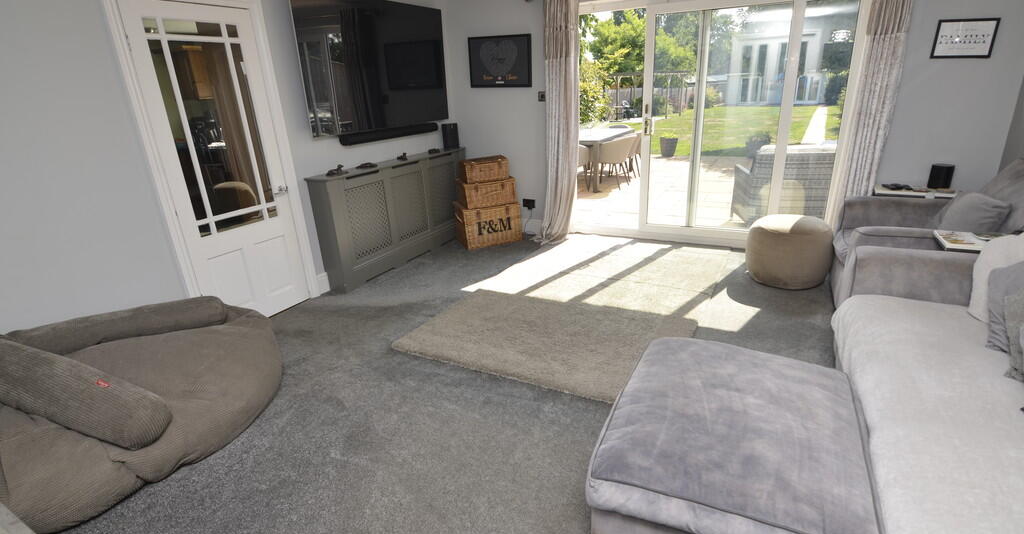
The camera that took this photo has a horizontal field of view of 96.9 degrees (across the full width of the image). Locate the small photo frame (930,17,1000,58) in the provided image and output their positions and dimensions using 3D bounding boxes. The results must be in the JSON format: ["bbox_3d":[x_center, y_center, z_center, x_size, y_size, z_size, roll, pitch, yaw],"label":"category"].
[{"bbox_3d":[3.224,-1.621,3.230,0.330,0.243,0.025,8,24,24],"label":"small photo frame"}]

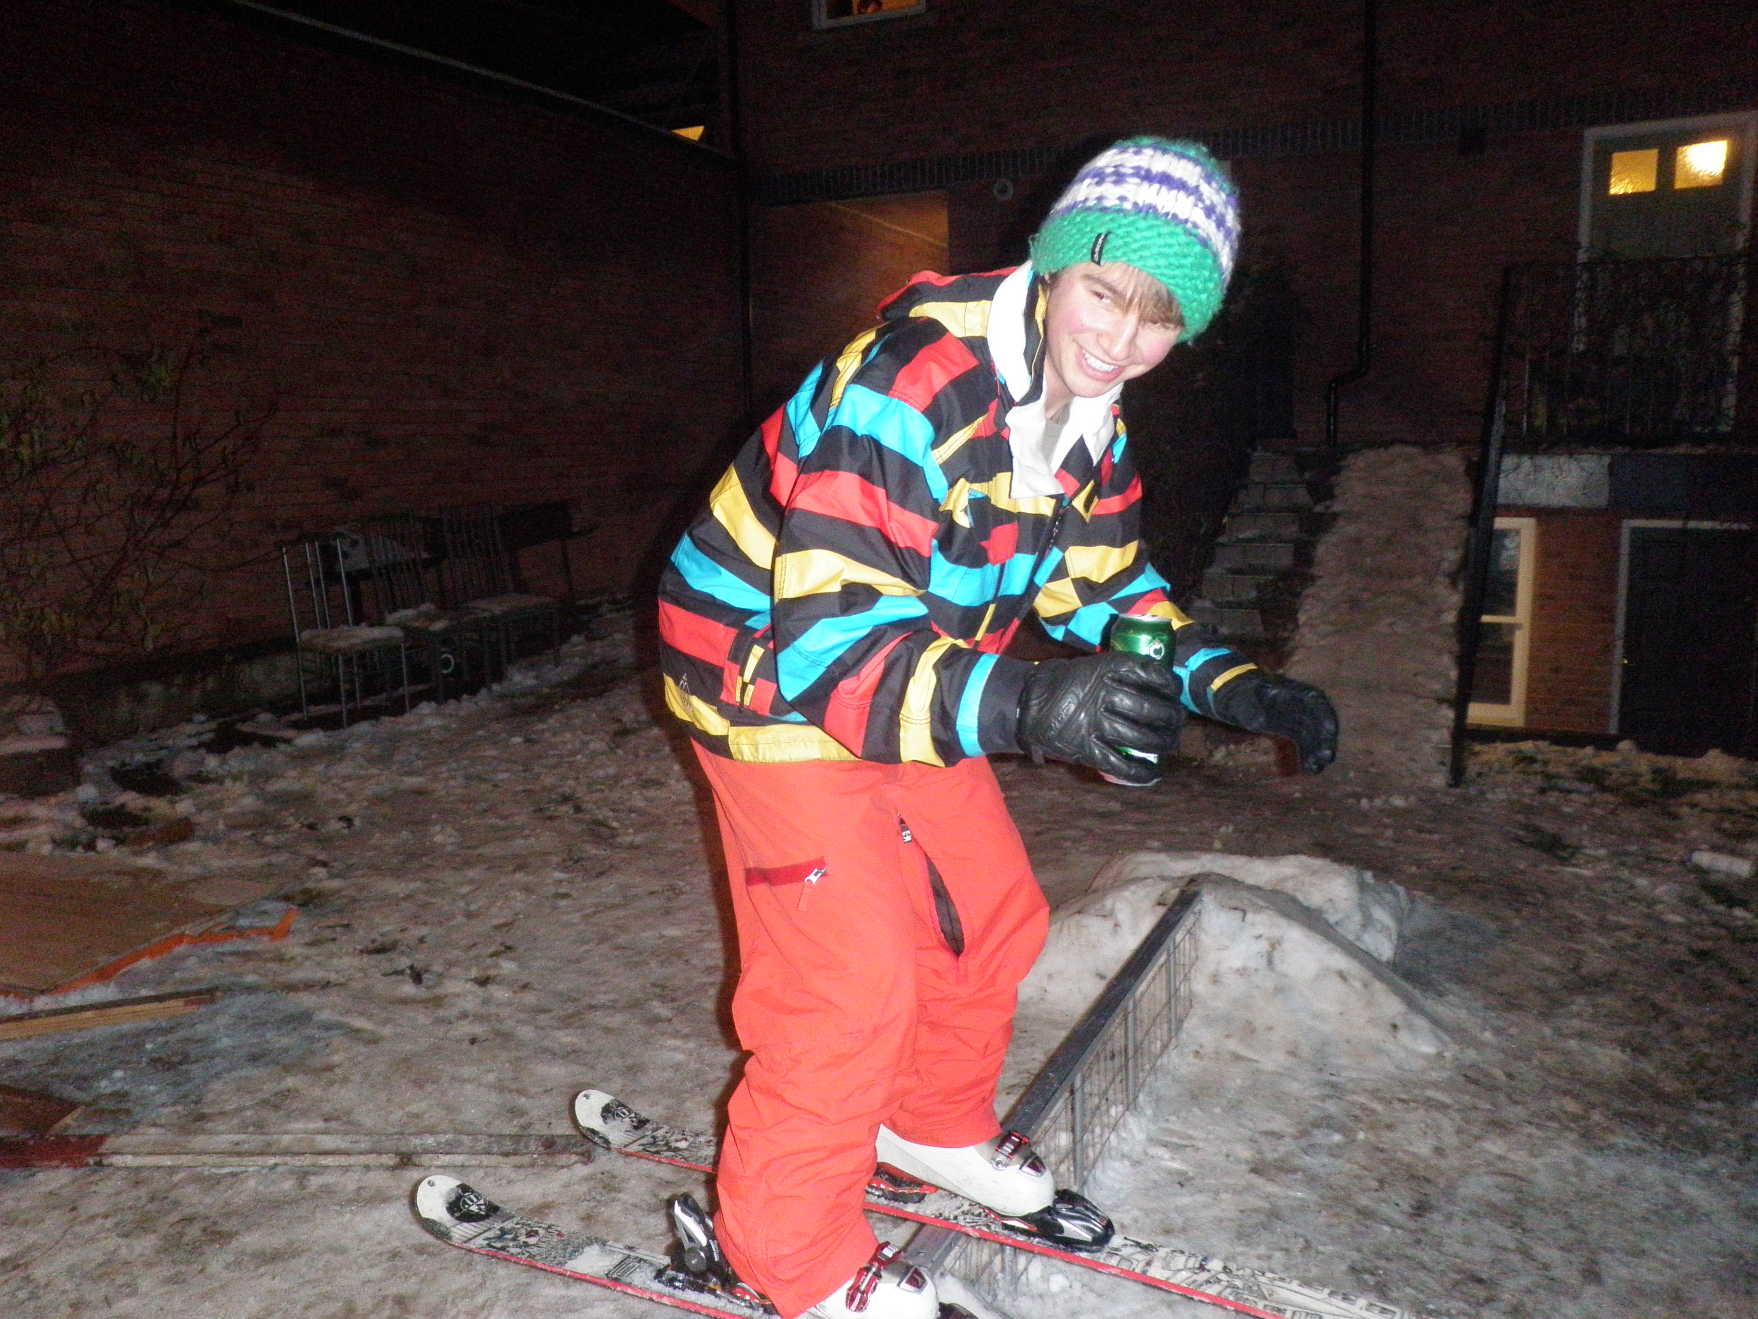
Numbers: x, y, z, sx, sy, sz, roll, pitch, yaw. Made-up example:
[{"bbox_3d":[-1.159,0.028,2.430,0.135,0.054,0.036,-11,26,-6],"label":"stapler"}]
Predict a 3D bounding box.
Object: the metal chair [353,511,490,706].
[{"bbox_3d":[-2.597,-0.321,8.216,0.480,1.009,0.410,3,10,23],"label":"metal chair"}]

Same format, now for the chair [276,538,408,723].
[{"bbox_3d":[-2.864,-0.170,7.633,0.460,0.955,0.420,4,10,30],"label":"chair"}]

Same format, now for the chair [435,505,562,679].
[{"bbox_3d":[-2.352,-0.432,8.885,0.480,1.014,0.420,4,10,30],"label":"chair"}]

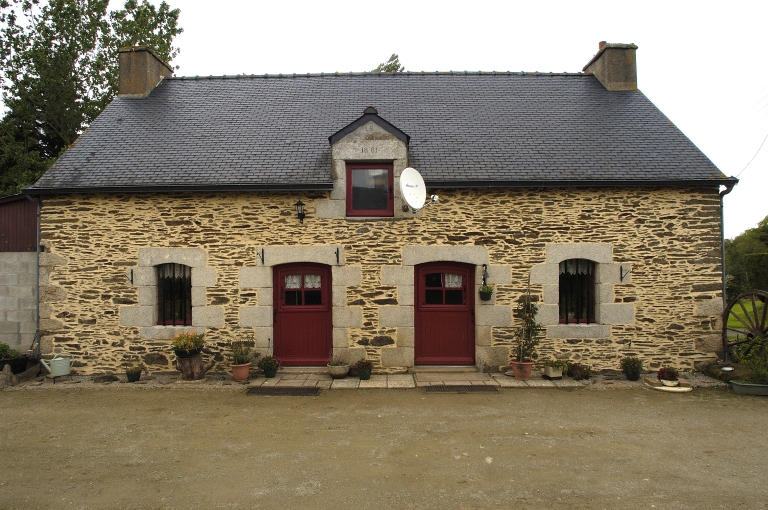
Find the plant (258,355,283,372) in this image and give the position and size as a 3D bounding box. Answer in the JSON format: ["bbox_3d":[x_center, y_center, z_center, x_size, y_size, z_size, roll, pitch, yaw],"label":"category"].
[{"bbox_3d":[-2.014,1.909,7.870,0.440,0.320,0.400,0,0,0],"label":"plant"}]

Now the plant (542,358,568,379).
[{"bbox_3d":[2.768,1.832,7.220,0.410,0.320,0.300,-1,-1,2],"label":"plant"}]

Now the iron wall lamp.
[{"bbox_3d":[-1.333,-0.688,7.115,0.173,0.370,0.250,-1,-1,0],"label":"iron wall lamp"}]

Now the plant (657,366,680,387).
[{"bbox_3d":[4.130,1.767,6.480,0.310,0.280,0.310,-1,-1,0],"label":"plant"}]

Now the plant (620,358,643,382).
[{"bbox_3d":[3.939,1.806,7.120,0.340,0.370,0.330,-1,-1,2],"label":"plant"}]

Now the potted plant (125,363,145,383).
[{"bbox_3d":[-4.171,1.964,7.480,0.330,0.330,0.300,-1,-1,2],"label":"potted plant"}]

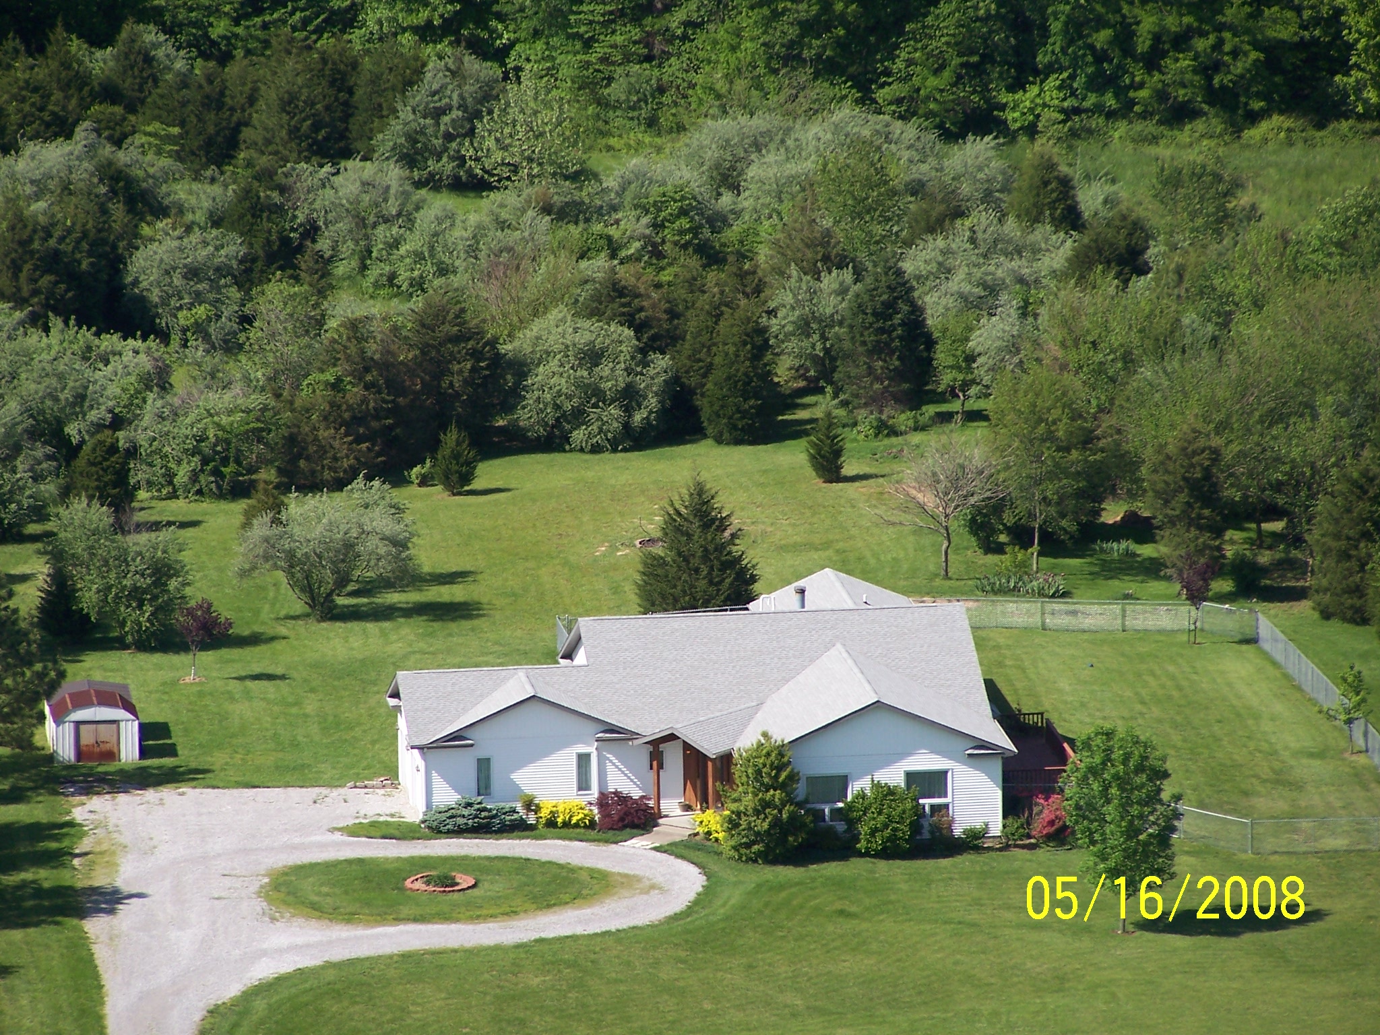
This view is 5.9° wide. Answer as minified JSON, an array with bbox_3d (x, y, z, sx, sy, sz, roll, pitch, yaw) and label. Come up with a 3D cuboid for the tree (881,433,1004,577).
[{"bbox_3d":[9.606,-0.388,512.199,4.650,5.383,4.510,0,12,0],"label":"tree"}]

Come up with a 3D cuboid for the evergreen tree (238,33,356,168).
[{"bbox_3d":[-17.074,-17.877,582.196,5.051,6.003,4.900,0,12,0],"label":"evergreen tree"}]

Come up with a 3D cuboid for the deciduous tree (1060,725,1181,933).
[{"bbox_3d":[14.481,10.555,451.886,3.995,6.980,3.876,0,12,0],"label":"deciduous tree"}]

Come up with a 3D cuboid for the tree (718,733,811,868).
[{"bbox_3d":[2.612,9.576,466.273,3.221,4.357,3.221,-1,12,0],"label":"tree"}]

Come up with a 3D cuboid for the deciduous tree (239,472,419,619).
[{"bbox_3d":[-13.592,1.265,502.728,6.745,5.139,6.542,0,12,0],"label":"deciduous tree"}]

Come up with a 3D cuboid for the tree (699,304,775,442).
[{"bbox_3d":[1.880,-5.832,538.600,2.986,5.603,2.896,0,12,0],"label":"tree"}]

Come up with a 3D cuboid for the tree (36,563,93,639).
[{"bbox_3d":[-23.300,3.033,500.480,2.090,2.798,2.027,0,12,0],"label":"tree"}]

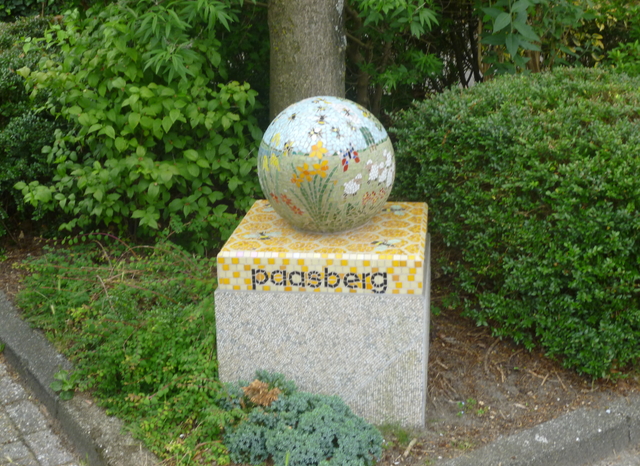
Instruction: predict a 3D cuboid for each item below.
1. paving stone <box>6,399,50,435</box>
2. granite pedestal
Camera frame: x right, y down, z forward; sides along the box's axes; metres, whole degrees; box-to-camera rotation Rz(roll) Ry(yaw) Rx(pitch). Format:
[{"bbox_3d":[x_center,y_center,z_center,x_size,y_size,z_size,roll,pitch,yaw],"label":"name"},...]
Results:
[{"bbox_3d":[-0.929,0.615,3.224,0.091,0.070,0.215,-10,21,-30],"label":"paving stone"},{"bbox_3d":[0.040,0.228,3.223,0.602,0.513,0.624,1,17,7],"label":"granite pedestal"}]

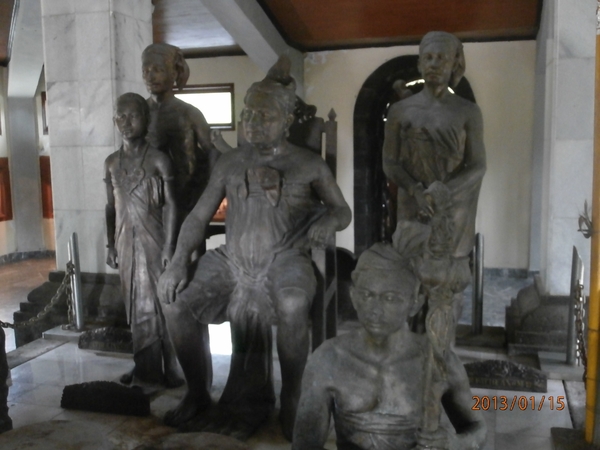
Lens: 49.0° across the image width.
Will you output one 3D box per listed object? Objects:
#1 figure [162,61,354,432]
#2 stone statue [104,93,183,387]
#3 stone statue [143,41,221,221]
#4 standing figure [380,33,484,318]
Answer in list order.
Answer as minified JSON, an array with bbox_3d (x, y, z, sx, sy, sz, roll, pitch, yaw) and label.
[{"bbox_3d":[-0.171,0.034,2.744,0.670,1.468,0.840,2,7,17],"label":"figure"},{"bbox_3d":[-0.718,0.075,3.001,0.350,1.334,0.290,1,7,14],"label":"stone statue"},{"bbox_3d":[-0.671,-0.103,3.341,0.490,1.604,0.390,2,7,20],"label":"stone statue"},{"bbox_3d":[0.632,-0.091,3.113,0.500,1.610,0.370,1,7,13],"label":"standing figure"}]

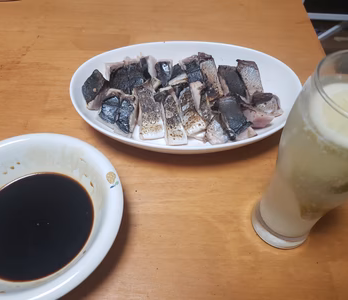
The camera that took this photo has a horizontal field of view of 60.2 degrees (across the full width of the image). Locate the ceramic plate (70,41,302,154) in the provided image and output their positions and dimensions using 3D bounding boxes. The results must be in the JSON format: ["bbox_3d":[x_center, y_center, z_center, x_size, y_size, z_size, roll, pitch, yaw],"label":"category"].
[{"bbox_3d":[0.017,-0.060,0.351,0.260,0.035,0.167,1,56,-3],"label":"ceramic plate"}]

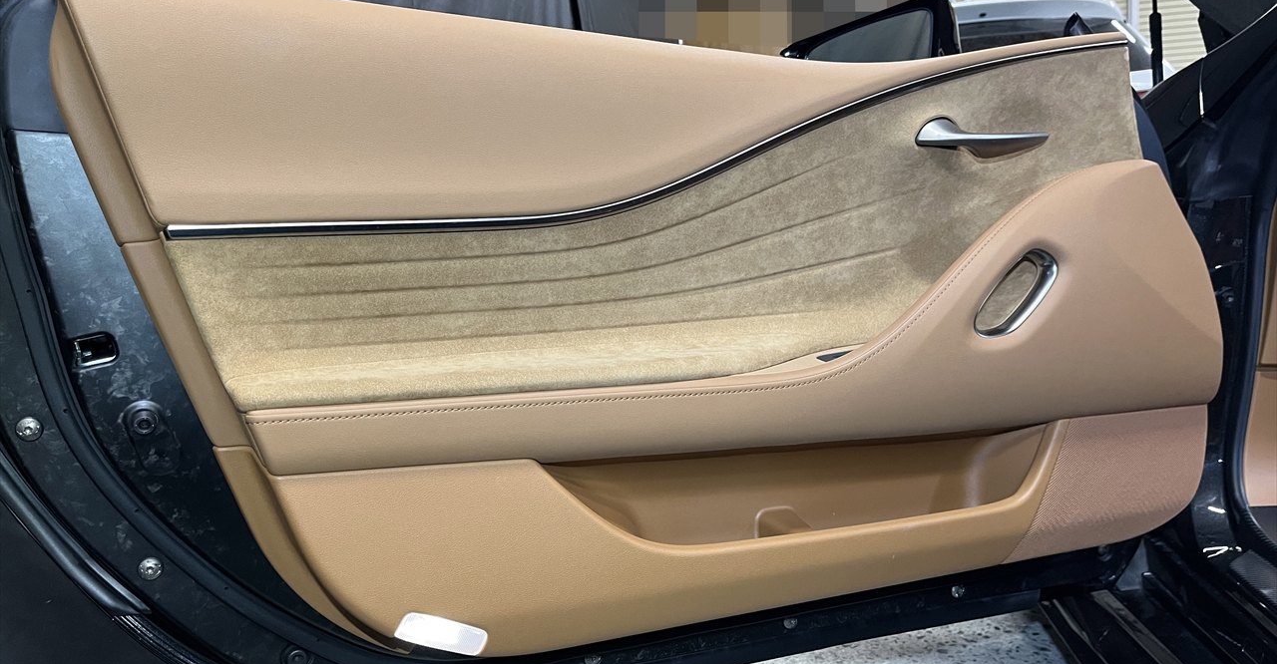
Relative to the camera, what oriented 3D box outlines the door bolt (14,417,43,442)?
[{"bbox_3d":[-0.509,0.081,0.800,0.021,0.021,0.008,-8,9,-20],"label":"door bolt"}]

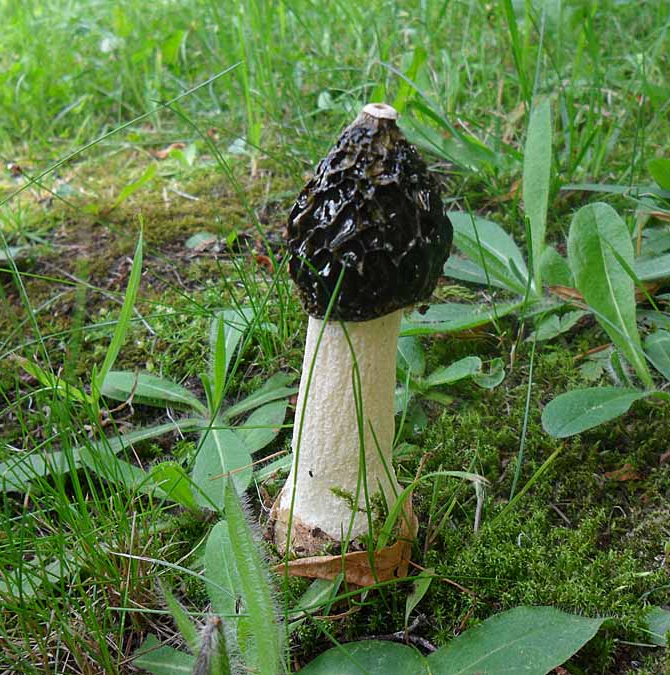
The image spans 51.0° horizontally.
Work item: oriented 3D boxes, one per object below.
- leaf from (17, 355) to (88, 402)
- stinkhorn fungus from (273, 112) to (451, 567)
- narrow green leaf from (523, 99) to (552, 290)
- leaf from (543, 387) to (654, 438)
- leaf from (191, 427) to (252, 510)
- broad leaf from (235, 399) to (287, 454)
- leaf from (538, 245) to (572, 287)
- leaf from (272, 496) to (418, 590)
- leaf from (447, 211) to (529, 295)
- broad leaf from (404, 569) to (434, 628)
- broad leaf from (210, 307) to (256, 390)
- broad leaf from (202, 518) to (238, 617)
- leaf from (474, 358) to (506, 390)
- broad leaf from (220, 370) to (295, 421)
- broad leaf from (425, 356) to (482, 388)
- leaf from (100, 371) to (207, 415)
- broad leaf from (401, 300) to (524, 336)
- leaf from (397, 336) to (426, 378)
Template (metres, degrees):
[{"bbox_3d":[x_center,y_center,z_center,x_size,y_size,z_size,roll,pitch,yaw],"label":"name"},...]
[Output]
[{"bbox_3d":[-0.123,0.018,0.307,0.043,0.004,0.006,23,36,18],"label":"leaf"},{"bbox_3d":[0.008,0.004,0.213,0.047,0.145,0.046,3,30,-2],"label":"stinkhorn fungus"},{"bbox_3d":[0.096,-0.064,0.331,0.013,0.092,0.007,-5,25,6],"label":"narrow green leaf"},{"bbox_3d":[0.111,0.029,0.292,0.056,0.005,0.018,-13,32,-19],"label":"leaf"},{"bbox_3d":[-0.041,0.044,0.244,0.020,0.006,0.041,-7,37,-11],"label":"leaf"},{"bbox_3d":[-0.030,0.036,0.288,0.025,0.005,0.017,-23,36,-20],"label":"broad leaf"},{"bbox_3d":[0.125,-0.039,0.396,0.019,0.005,0.023,-10,60,-16],"label":"leaf"},{"bbox_3d":[0.003,0.062,0.213,0.042,0.015,0.027,0,31,0],"label":"leaf"},{"bbox_3d":[0.081,-0.049,0.379,0.022,0.008,0.082,-15,46,-23],"label":"leaf"},{"bbox_3d":[0.026,0.081,0.217,0.006,0.003,0.018,16,62,26],"label":"broad leaf"},{"bbox_3d":[-0.047,0.005,0.317,0.016,0.005,0.043,7,63,12],"label":"broad leaf"},{"bbox_3d":[-0.030,0.067,0.201,0.013,0.005,0.033,-7,47,-12],"label":"broad leaf"},{"bbox_3d":[0.064,0.015,0.288,0.012,0.007,0.012,-11,32,-5],"label":"leaf"},{"bbox_3d":[-0.033,0.026,0.299,0.033,0.006,0.015,-22,35,-13],"label":"broad leaf"},{"bbox_3d":[0.049,0.015,0.289,0.027,0.005,0.010,-23,37,-15],"label":"broad leaf"},{"bbox_3d":[-0.077,0.026,0.300,0.048,0.007,0.019,13,32,6],"label":"leaf"},{"bbox_3d":[0.062,-0.012,0.358,0.078,0.008,0.024,-6,30,-15],"label":"broad leaf"},{"bbox_3d":[0.031,0.009,0.297,0.011,0.005,0.031,-9,42,-14],"label":"leaf"}]

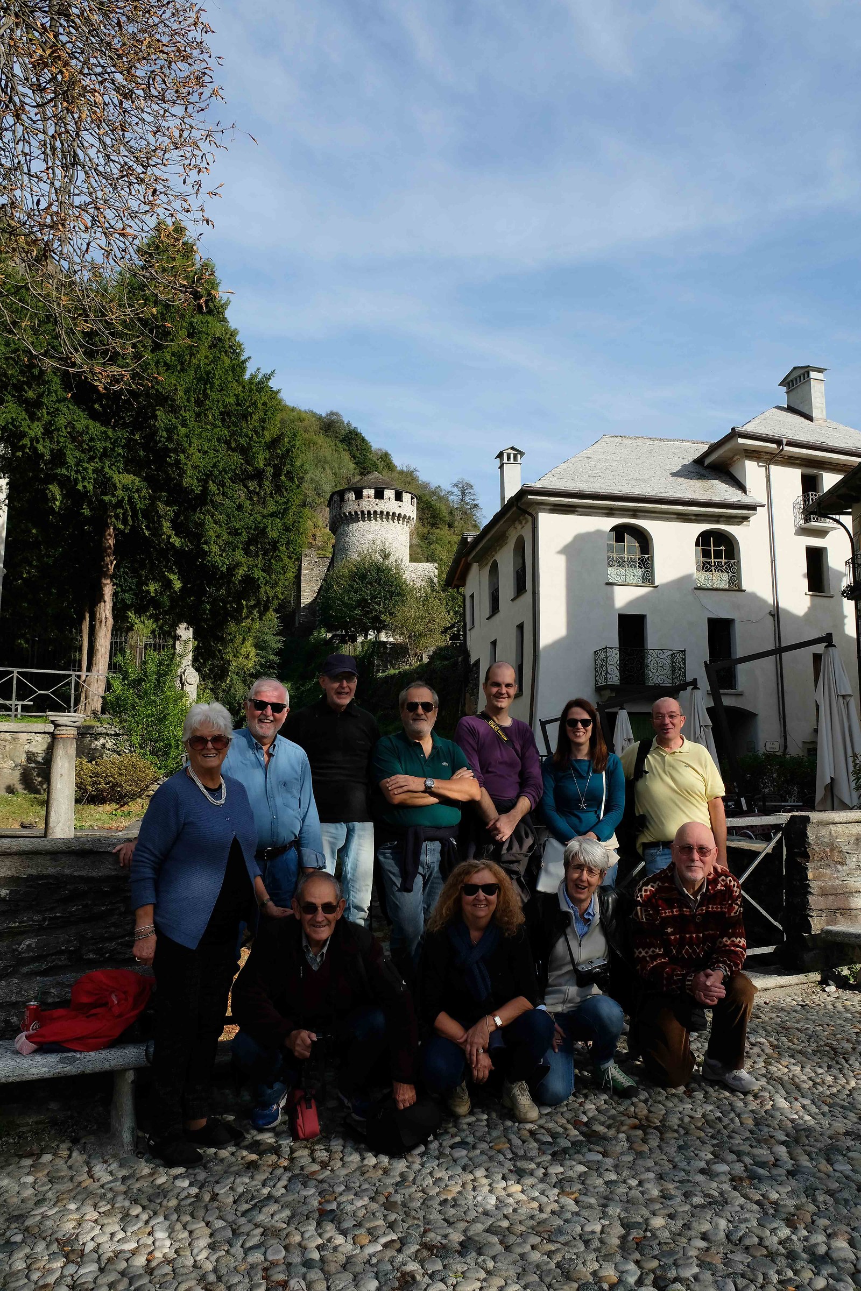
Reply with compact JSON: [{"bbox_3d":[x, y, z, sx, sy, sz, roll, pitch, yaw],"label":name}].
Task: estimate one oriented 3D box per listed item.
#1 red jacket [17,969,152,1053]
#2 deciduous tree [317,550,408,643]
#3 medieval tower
[{"bbox_3d":[-1.254,1.337,3.530,0.470,0.260,0.320,1,-7,-14],"label":"red jacket"},{"bbox_3d":[-4.674,-3.382,66.935,6.000,6.300,5.600,0,-7,0],"label":"deciduous tree"},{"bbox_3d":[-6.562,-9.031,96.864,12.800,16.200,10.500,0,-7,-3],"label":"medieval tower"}]

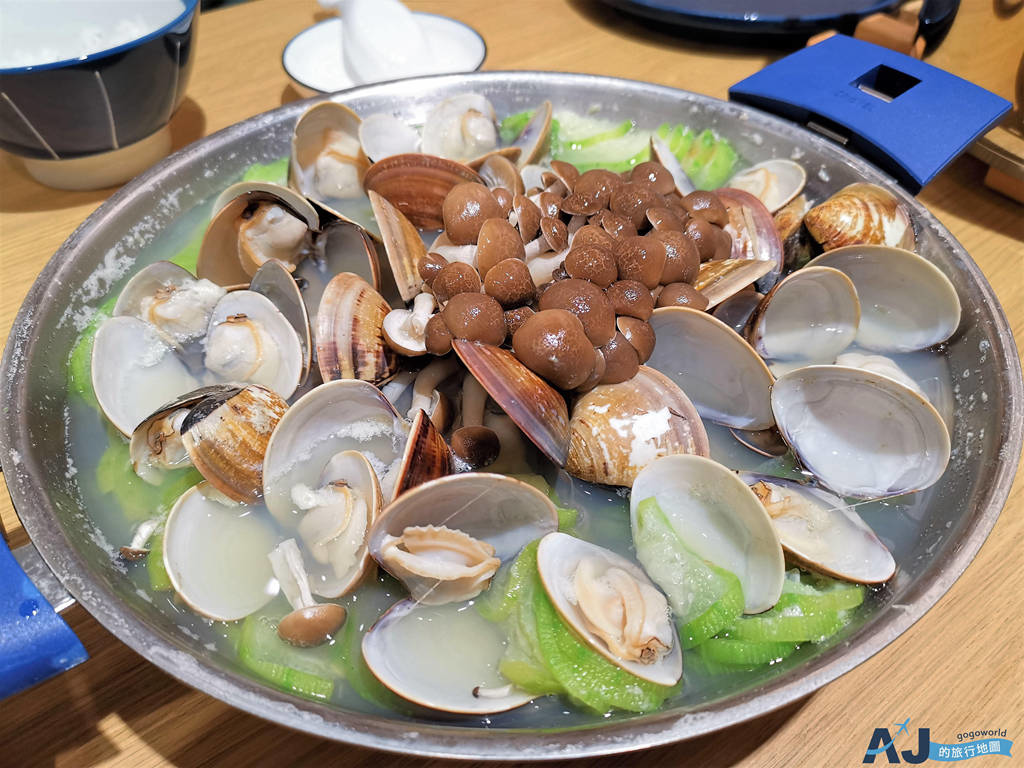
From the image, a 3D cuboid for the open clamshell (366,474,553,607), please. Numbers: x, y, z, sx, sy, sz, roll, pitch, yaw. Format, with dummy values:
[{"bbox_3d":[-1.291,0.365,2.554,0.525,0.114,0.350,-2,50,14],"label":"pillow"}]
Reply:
[{"bbox_3d":[-0.011,0.040,0.192,0.043,0.014,0.033,-8,54,-6],"label":"open clamshell"}]

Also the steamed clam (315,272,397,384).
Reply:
[{"bbox_3d":[-0.046,-0.016,0.236,0.033,0.040,0.016,5,4,22],"label":"steamed clam"}]

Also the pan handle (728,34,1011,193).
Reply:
[{"bbox_3d":[0.142,-0.111,0.319,0.088,0.016,0.083,35,55,30],"label":"pan handle"}]

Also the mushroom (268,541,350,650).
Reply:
[{"bbox_3d":[-0.046,0.045,0.176,0.015,0.015,0.025,-17,51,-16],"label":"mushroom"}]

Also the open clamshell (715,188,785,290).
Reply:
[{"bbox_3d":[0.075,-0.047,0.263,0.033,0.040,0.016,-17,5,-24],"label":"open clamshell"}]

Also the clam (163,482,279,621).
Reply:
[{"bbox_3d":[-0.066,0.041,0.195,0.032,0.013,0.041,-13,50,-18],"label":"clam"}]

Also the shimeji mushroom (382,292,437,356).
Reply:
[{"bbox_3d":[-0.030,-0.017,0.230,0.015,0.019,0.014,14,45,-11],"label":"shimeji mushroom"}]

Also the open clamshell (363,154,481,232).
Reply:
[{"bbox_3d":[-0.032,-0.062,0.291,0.048,0.040,0.014,7,44,0],"label":"open clamshell"}]

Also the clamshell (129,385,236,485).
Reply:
[{"bbox_3d":[-0.092,0.014,0.231,0.037,0.031,0.012,-40,38,11],"label":"clamshell"}]

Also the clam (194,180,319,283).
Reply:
[{"bbox_3d":[-0.087,-0.050,0.274,0.041,0.022,0.034,-15,87,-16],"label":"clam"}]

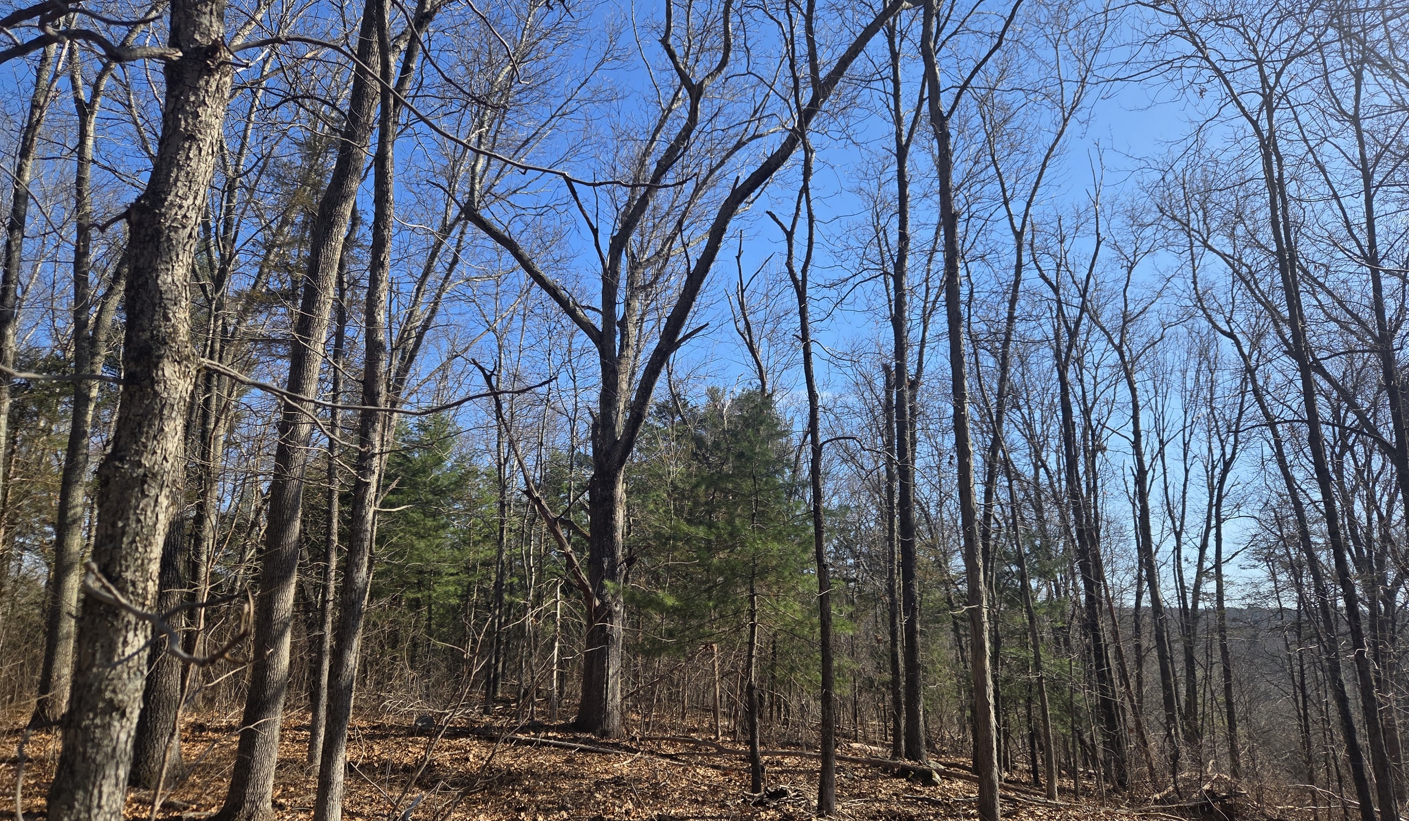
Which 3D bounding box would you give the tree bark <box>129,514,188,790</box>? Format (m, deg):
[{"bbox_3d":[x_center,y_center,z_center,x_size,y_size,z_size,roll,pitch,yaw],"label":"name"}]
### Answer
[{"bbox_3d":[-5.298,2.343,9.110,0.426,2.598,0.398,1,-11,-29],"label":"tree bark"}]

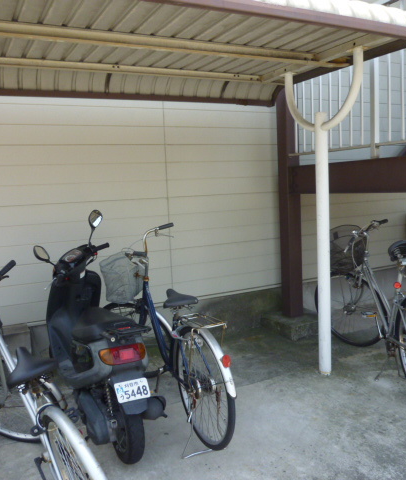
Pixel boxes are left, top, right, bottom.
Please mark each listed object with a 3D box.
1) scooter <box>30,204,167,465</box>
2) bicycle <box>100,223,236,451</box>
[{"bbox_3d":[-0.710,0.491,2.792,0.570,1.270,1.640,-6,7,-27],"label":"scooter"},{"bbox_3d":[-0.264,0.521,2.888,0.580,1.150,1.650,-6,7,-26],"label":"bicycle"}]

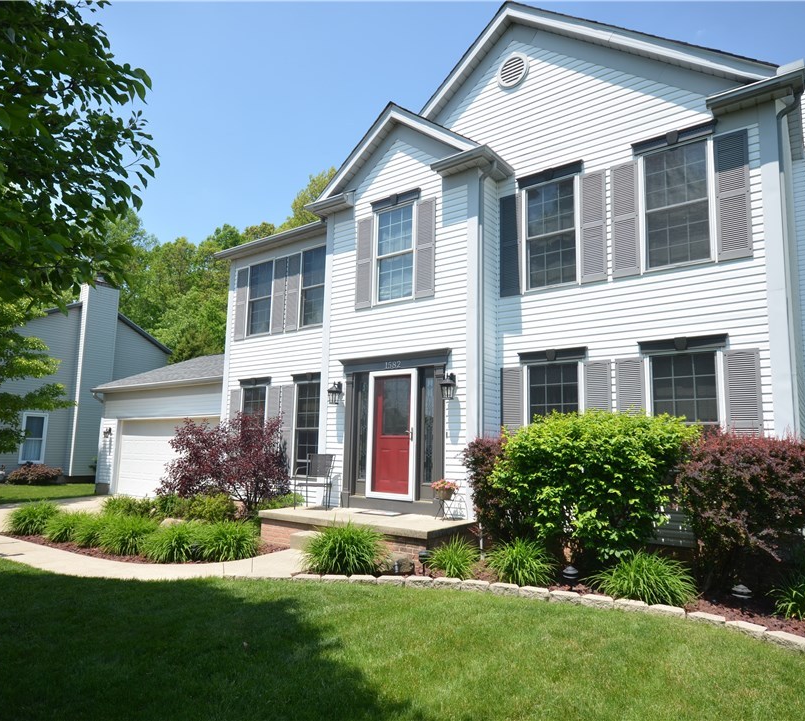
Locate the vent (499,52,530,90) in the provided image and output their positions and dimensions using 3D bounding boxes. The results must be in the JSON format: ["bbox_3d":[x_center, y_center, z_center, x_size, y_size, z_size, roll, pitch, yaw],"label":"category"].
[{"bbox_3d":[1.756,-4.645,9.156,0.562,0.600,0.070,-5,-10,39],"label":"vent"}]

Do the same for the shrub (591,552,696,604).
[{"bbox_3d":[2.355,2.121,5.740,1.000,0.440,0.900,-5,-10,39],"label":"shrub"}]

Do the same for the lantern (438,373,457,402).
[{"bbox_3d":[0.696,0.392,8.542,0.220,0.410,0.260,-6,-11,38],"label":"lantern"}]

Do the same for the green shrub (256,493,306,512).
[{"bbox_3d":[-2.254,2.704,10.449,0.950,0.600,0.800,-5,-10,38],"label":"green shrub"}]

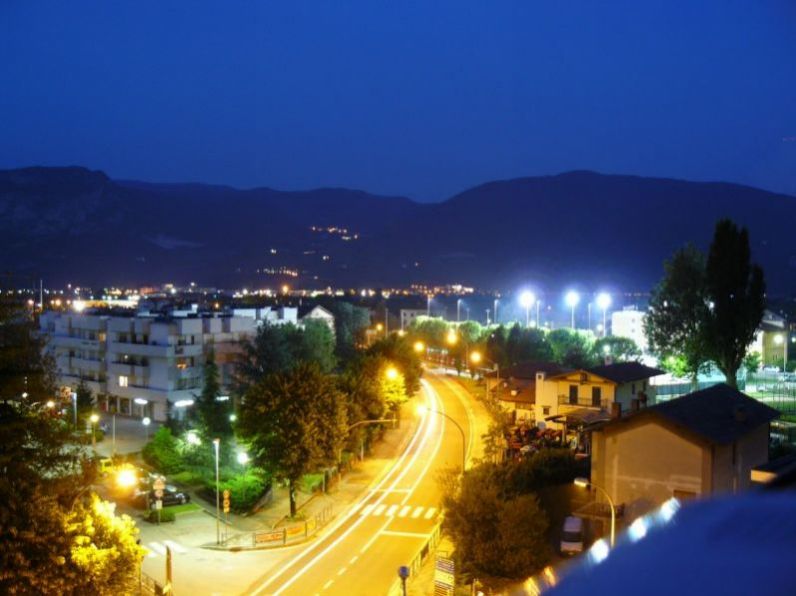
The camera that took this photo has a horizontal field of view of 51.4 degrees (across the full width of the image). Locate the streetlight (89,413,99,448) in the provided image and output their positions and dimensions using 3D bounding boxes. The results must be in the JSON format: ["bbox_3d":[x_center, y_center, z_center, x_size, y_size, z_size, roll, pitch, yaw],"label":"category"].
[{"bbox_3d":[-30.980,13.720,84.309,0.550,3.600,0.550,0,1,0],"label":"streetlight"}]

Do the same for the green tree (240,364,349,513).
[{"bbox_3d":[-7.770,10.364,60.933,7.800,11.300,7.600,0,1,0],"label":"green tree"}]

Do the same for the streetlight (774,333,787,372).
[{"bbox_3d":[74.998,11.051,162.185,1.600,7.400,0.450,0,1,-9],"label":"streetlight"}]

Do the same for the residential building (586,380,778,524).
[{"bbox_3d":[23.496,12.239,67.007,10.200,9.100,18.200,1,1,37],"label":"residential building"}]

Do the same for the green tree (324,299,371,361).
[{"bbox_3d":[-10.084,7.308,165.192,9.200,13.000,9.000,0,1,0],"label":"green tree"}]

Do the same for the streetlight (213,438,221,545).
[{"bbox_3d":[-11.920,12.701,54.481,0.400,6.900,0.600,1,2,37],"label":"streetlight"}]

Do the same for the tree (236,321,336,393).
[{"bbox_3d":[-13.090,9.191,98.150,11.500,13.050,10.500,0,1,0],"label":"tree"}]

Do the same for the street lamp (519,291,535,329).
[{"bbox_3d":[33.395,6.260,215.119,2.000,15.380,1.000,0,1,9],"label":"street lamp"}]

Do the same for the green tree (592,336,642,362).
[{"bbox_3d":[38.824,10.828,147.180,8.000,8.300,7.800,0,1,0],"label":"green tree"}]

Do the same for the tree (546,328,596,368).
[{"bbox_3d":[29.658,9.694,142.237,8.000,9.200,8.000,0,1,0],"label":"tree"}]

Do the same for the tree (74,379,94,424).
[{"bbox_3d":[-36.486,12.367,96.283,2.400,5.800,2.400,0,1,0],"label":"tree"}]

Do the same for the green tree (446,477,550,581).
[{"bbox_3d":[6.146,13.522,51.097,6.300,5.800,6.000,0,1,0],"label":"green tree"}]

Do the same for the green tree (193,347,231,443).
[{"bbox_3d":[-18.664,10.442,83.239,4.100,10.200,4.100,0,1,0],"label":"green tree"}]

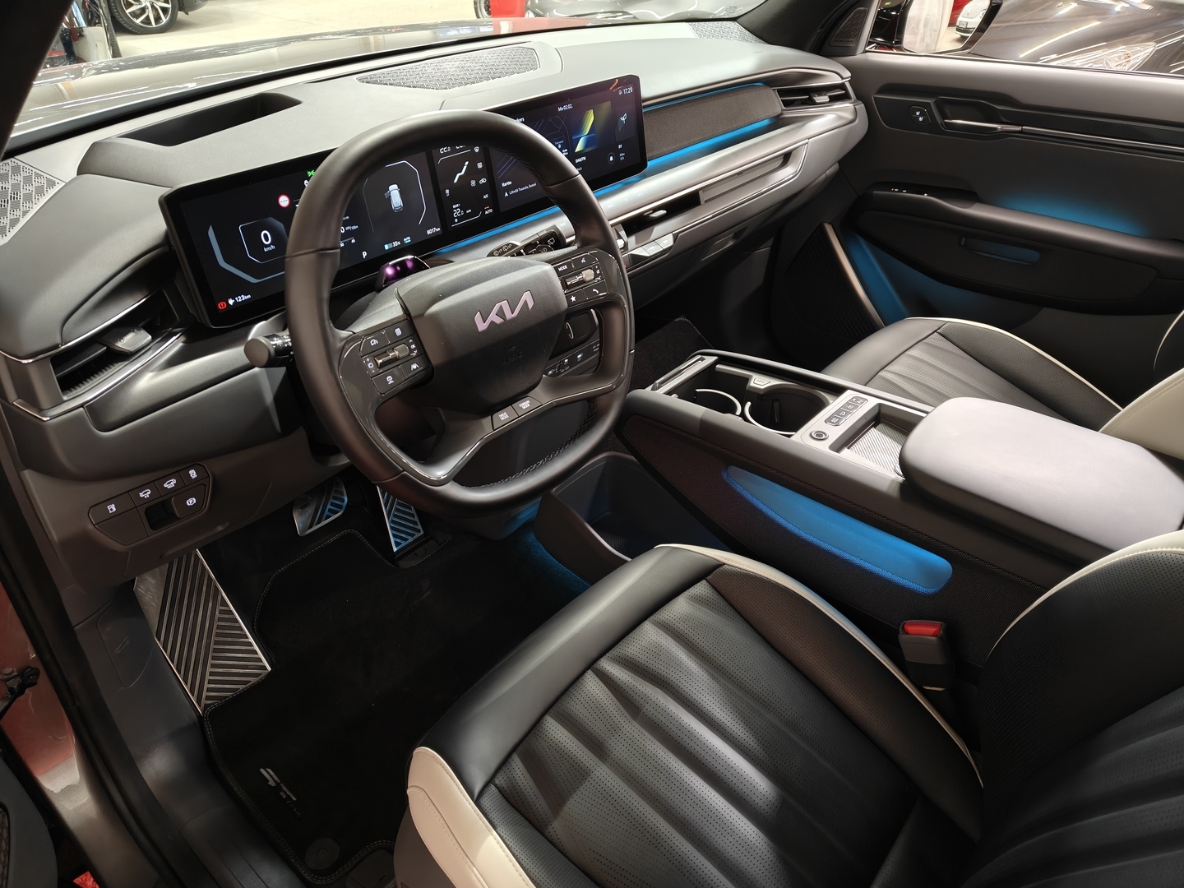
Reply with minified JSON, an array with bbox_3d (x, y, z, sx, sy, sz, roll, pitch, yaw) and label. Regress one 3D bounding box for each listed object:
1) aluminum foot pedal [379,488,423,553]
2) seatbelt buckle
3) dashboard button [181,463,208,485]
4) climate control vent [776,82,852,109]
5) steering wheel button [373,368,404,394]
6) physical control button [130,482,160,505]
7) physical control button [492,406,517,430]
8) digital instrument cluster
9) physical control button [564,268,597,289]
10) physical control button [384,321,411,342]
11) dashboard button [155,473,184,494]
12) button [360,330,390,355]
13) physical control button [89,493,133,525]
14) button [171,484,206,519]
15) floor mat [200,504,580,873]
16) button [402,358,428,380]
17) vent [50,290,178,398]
[{"bbox_3d":[-0.341,0.098,1.423,0.020,0.160,0.060,4,21,46],"label":"aluminum foot pedal"},{"bbox_3d":[0.384,0.241,0.935,0.046,0.085,0.026,-6,28,36],"label":"seatbelt buckle"},{"bbox_3d":[-0.394,0.030,0.814,0.008,0.016,0.025,19,39,39],"label":"dashboard button"},{"bbox_3d":[0.416,-0.654,1.543,0.142,0.038,0.036,-15,23,-18],"label":"climate control vent"},{"bbox_3d":[-0.171,-0.052,0.690,0.008,0.014,0.026,-5,22,48],"label":"steering wheel button"},{"bbox_3d":[-0.441,0.049,0.808,0.010,0.018,0.025,21,38,40],"label":"physical control button"},{"bbox_3d":[-0.085,-0.026,0.801,0.030,0.014,0.008,-31,19,-38],"label":"physical control button"},{"bbox_3d":[-0.168,-0.330,1.023,0.027,0.142,0.715,19,39,39],"label":"digital instrument cluster"},{"bbox_3d":[-0.011,-0.166,0.834,0.012,0.013,0.036,-5,22,48],"label":"physical control button"},{"bbox_3d":[-0.165,-0.095,0.698,0.008,0.013,0.025,-5,22,48],"label":"physical control button"},{"bbox_3d":[-0.424,0.039,0.823,0.010,0.018,0.025,21,38,40],"label":"dashboard button"},{"bbox_3d":[-0.180,-0.084,0.681,0.029,0.015,0.008,-31,19,-38],"label":"button"},{"bbox_3d":[-0.462,0.061,0.790,0.010,0.019,0.038,21,38,40],"label":"physical control button"},{"bbox_3d":[-0.413,0.058,0.843,0.013,0.025,0.032,21,38,40],"label":"button"},{"bbox_3d":[-0.281,0.300,1.249,0.555,0.040,0.578,26,43,33],"label":"floor mat"},{"bbox_3d":[-0.152,-0.065,0.706,0.027,0.013,0.008,-31,19,-38],"label":"button"},{"bbox_3d":[-0.438,-0.097,0.748,0.036,0.038,0.145,-4,31,21],"label":"vent"}]

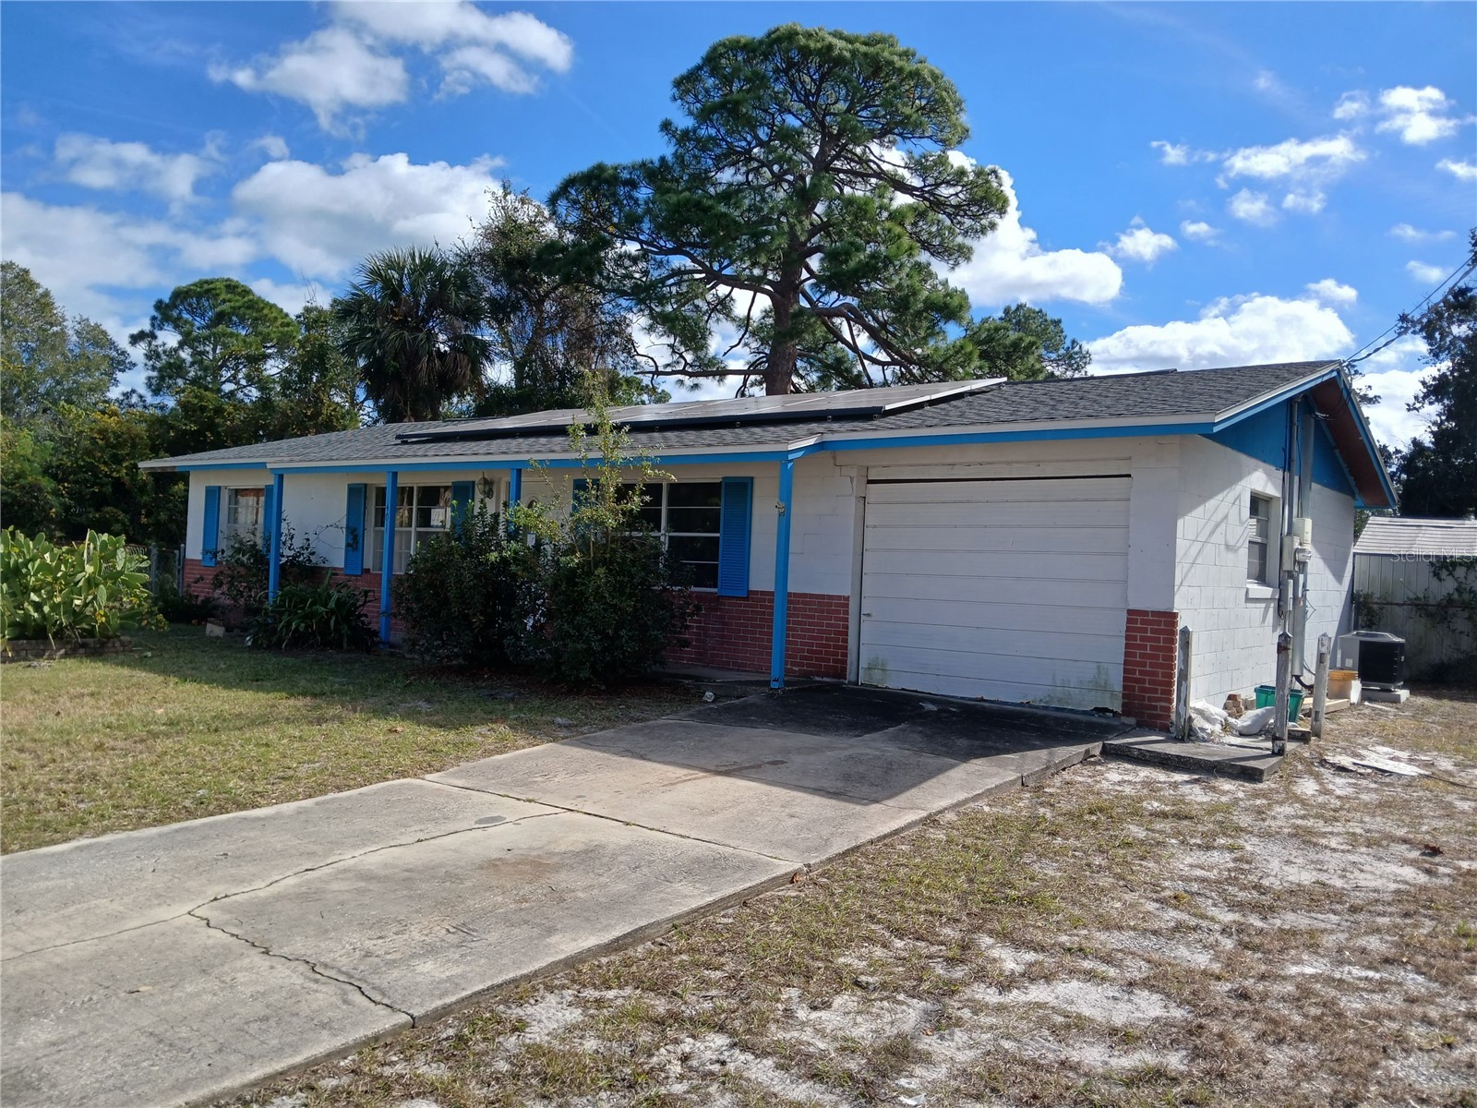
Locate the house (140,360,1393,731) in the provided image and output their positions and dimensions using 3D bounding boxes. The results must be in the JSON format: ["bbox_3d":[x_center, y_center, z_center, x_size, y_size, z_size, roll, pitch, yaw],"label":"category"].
[{"bbox_3d":[-1.151,-0.510,17.986,19.170,3.910,9.300,2,-1,39],"label":"house"}]

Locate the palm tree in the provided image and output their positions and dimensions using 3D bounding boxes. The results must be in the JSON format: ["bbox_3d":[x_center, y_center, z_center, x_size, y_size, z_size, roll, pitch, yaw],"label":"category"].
[{"bbox_3d":[-9.313,-3.623,30.934,4.200,9.885,4.200,2,-1,39],"label":"palm tree"}]

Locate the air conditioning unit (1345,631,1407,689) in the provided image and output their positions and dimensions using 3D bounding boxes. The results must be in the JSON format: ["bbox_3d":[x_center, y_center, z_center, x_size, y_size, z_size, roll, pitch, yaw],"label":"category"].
[{"bbox_3d":[7.889,1.303,13.778,0.640,0.700,0.640,2,-1,39],"label":"air conditioning unit"}]

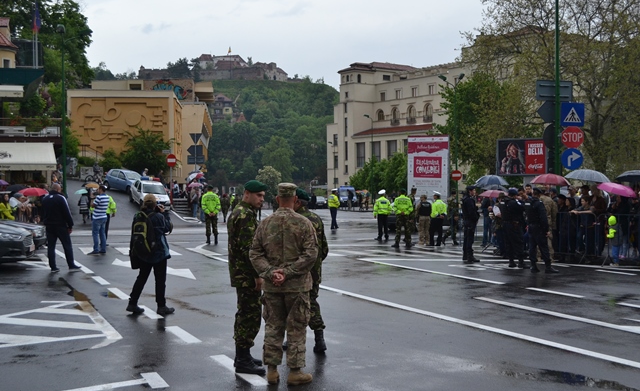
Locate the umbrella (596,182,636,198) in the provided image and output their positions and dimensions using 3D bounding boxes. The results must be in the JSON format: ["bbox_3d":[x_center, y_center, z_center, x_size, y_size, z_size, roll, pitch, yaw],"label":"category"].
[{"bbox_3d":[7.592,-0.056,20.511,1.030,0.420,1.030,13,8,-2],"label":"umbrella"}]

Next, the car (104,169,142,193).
[{"bbox_3d":[-13.660,-1.070,57.000,3.900,1.480,1.680,8,5,39],"label":"car"}]

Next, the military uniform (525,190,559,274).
[{"bbox_3d":[4.722,0.737,17.250,0.580,1.820,0.480,0,0,43],"label":"military uniform"}]

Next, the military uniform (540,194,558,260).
[{"bbox_3d":[5.495,0.728,19.300,0.400,1.740,0.540,0,1,40],"label":"military uniform"}]

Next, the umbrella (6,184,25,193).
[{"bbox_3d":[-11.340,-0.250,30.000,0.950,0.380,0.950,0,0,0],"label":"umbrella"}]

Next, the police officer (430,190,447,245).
[{"bbox_3d":[3.732,0.734,25.200,0.520,1.760,0.360,0,1,-32],"label":"police officer"}]

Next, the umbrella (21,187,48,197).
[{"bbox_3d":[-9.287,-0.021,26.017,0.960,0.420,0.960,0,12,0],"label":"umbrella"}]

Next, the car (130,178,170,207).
[{"bbox_3d":[-10.020,-0.090,47.500,1.740,1.600,4.250,3,8,-23],"label":"car"}]

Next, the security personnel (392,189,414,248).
[{"bbox_3d":[2.505,0.690,24.000,0.600,1.790,0.360,0,0,0],"label":"security personnel"}]

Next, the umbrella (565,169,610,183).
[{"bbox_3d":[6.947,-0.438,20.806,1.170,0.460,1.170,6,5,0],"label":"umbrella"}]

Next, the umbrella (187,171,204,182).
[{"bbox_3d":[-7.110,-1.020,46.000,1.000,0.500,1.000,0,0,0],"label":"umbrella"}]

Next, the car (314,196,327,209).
[{"bbox_3d":[0.060,0.800,92.000,1.770,1.470,4.300,0,0,-5],"label":"car"}]

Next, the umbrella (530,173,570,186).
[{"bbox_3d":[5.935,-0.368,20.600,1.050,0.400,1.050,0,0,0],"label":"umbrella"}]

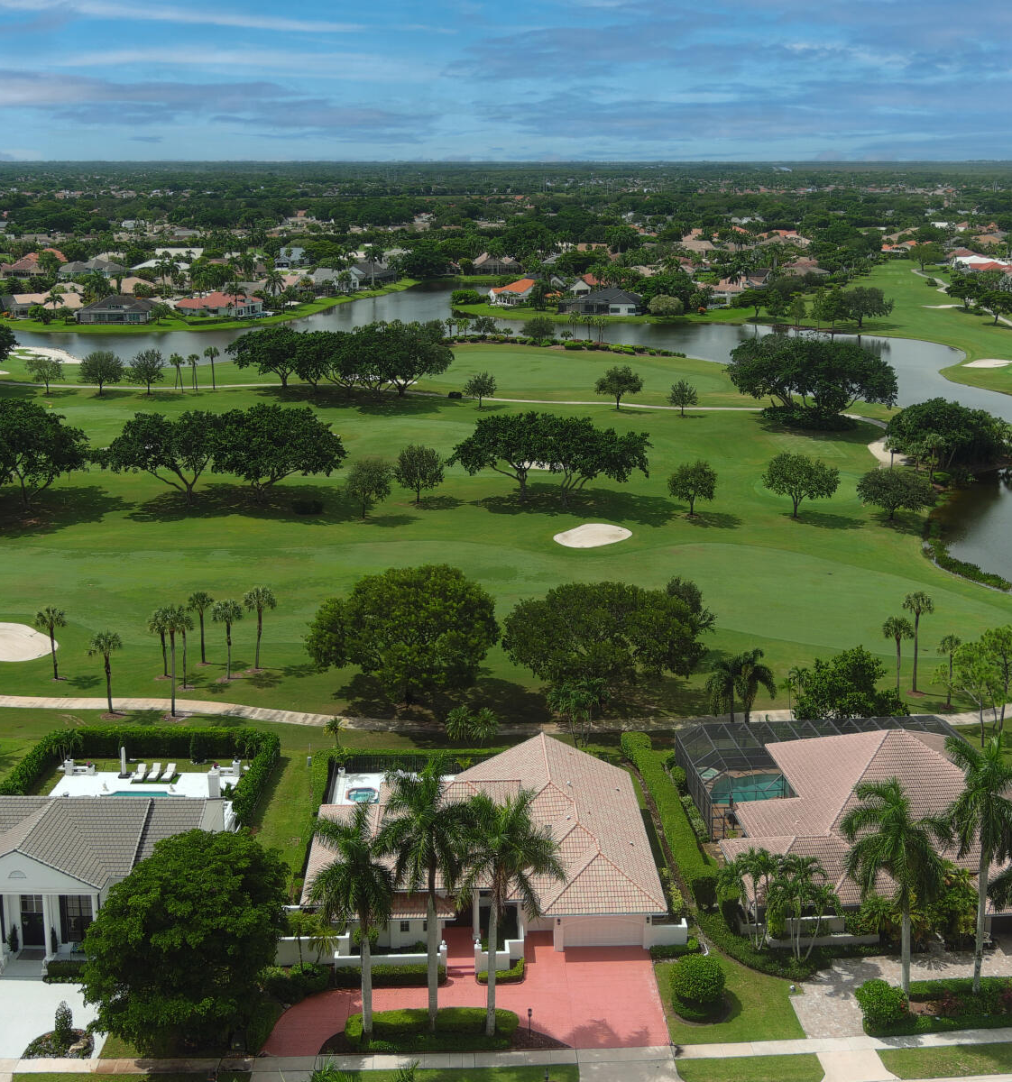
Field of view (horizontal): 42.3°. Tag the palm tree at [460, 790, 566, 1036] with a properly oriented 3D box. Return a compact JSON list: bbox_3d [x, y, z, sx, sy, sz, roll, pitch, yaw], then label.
[{"bbox_3d":[0.404,21.249,73.711,5.860,15.760,5.860,0,16,0],"label":"palm tree"}]

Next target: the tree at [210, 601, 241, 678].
[{"bbox_3d":[-27.219,9.659,127.972,2.960,8.340,2.960,0,16,0],"label":"tree"}]

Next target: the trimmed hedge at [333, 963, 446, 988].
[{"bbox_3d":[-6.600,24.960,75.308,6.300,0.940,1.150,-1,16,-2],"label":"trimmed hedge"}]

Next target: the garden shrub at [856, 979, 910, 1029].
[{"bbox_3d":[22.688,27.831,78.788,3.161,2.547,3.161,5,17,18],"label":"garden shrub"}]

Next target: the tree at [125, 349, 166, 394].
[{"bbox_3d":[-77.510,-36.354,282.204,8.460,9.710,8.210,0,16,0],"label":"tree"}]

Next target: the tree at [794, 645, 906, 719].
[{"bbox_3d":[30.303,13.316,115.500,10.020,8.350,9.020,0,16,0],"label":"tree"}]

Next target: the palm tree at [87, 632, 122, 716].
[{"bbox_3d":[-33.833,11.192,110.902,2.867,7.346,2.867,0,16,0],"label":"palm tree"}]

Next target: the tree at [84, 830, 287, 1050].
[{"bbox_3d":[-18.186,22.698,74.872,11.520,12.330,11.520,0,16,0],"label":"tree"}]

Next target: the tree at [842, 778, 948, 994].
[{"bbox_3d":[20.993,19.451,71.861,5.524,13.452,5.524,0,16,0],"label":"tree"}]

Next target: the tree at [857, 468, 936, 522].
[{"bbox_3d":[50.680,-5.975,170.257,10.146,6.912,10.146,0,16,0],"label":"tree"}]

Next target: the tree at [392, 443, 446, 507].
[{"bbox_3d":[-13.214,-10.020,196.437,7.972,8.895,7.972,-1,16,-4],"label":"tree"}]

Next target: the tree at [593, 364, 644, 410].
[{"bbox_3d":[21.162,-28.827,245.521,9.243,8.442,9.243,0,16,0],"label":"tree"}]

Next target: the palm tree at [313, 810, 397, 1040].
[{"bbox_3d":[-8.487,21.645,73.616,4.950,15.050,4.950,0,16,0],"label":"palm tree"}]

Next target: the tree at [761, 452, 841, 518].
[{"bbox_3d":[41.840,-7.750,183.800,10.590,9.410,10.590,4,17,13],"label":"tree"}]

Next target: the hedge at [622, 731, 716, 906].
[{"bbox_3d":[11.550,19.131,93.138,1.800,2.050,21.702,-2,16,-5],"label":"hedge"}]

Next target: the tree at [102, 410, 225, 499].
[{"bbox_3d":[-50.888,-12.516,196.310,18.766,13.800,17.265,-4,17,-14],"label":"tree"}]

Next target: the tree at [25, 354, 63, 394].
[{"bbox_3d":[-99.639,-35.999,283.132,8.080,8.500,7.840,0,16,0],"label":"tree"}]

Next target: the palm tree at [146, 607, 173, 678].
[{"bbox_3d":[-33.441,9.902,127.342,2.880,7.380,2.880,0,16,0],"label":"palm tree"}]

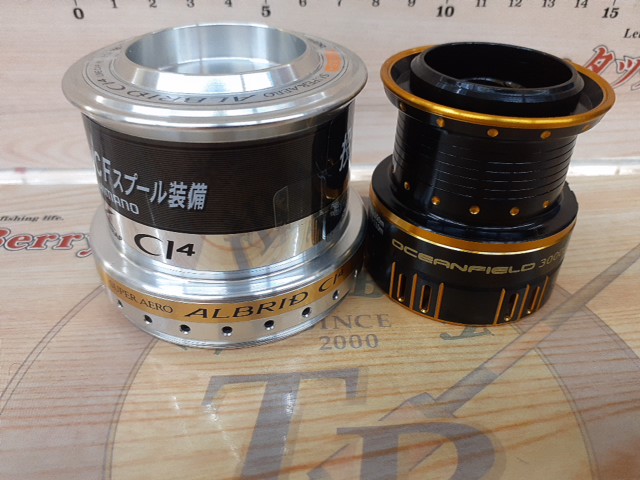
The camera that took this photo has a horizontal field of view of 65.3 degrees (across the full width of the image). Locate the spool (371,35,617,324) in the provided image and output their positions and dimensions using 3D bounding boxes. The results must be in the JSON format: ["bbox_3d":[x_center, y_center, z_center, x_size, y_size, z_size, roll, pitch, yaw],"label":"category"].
[{"bbox_3d":[0.037,-0.017,0.122,0.052,0.053,0.052,-1,38,-2],"label":"spool"}]

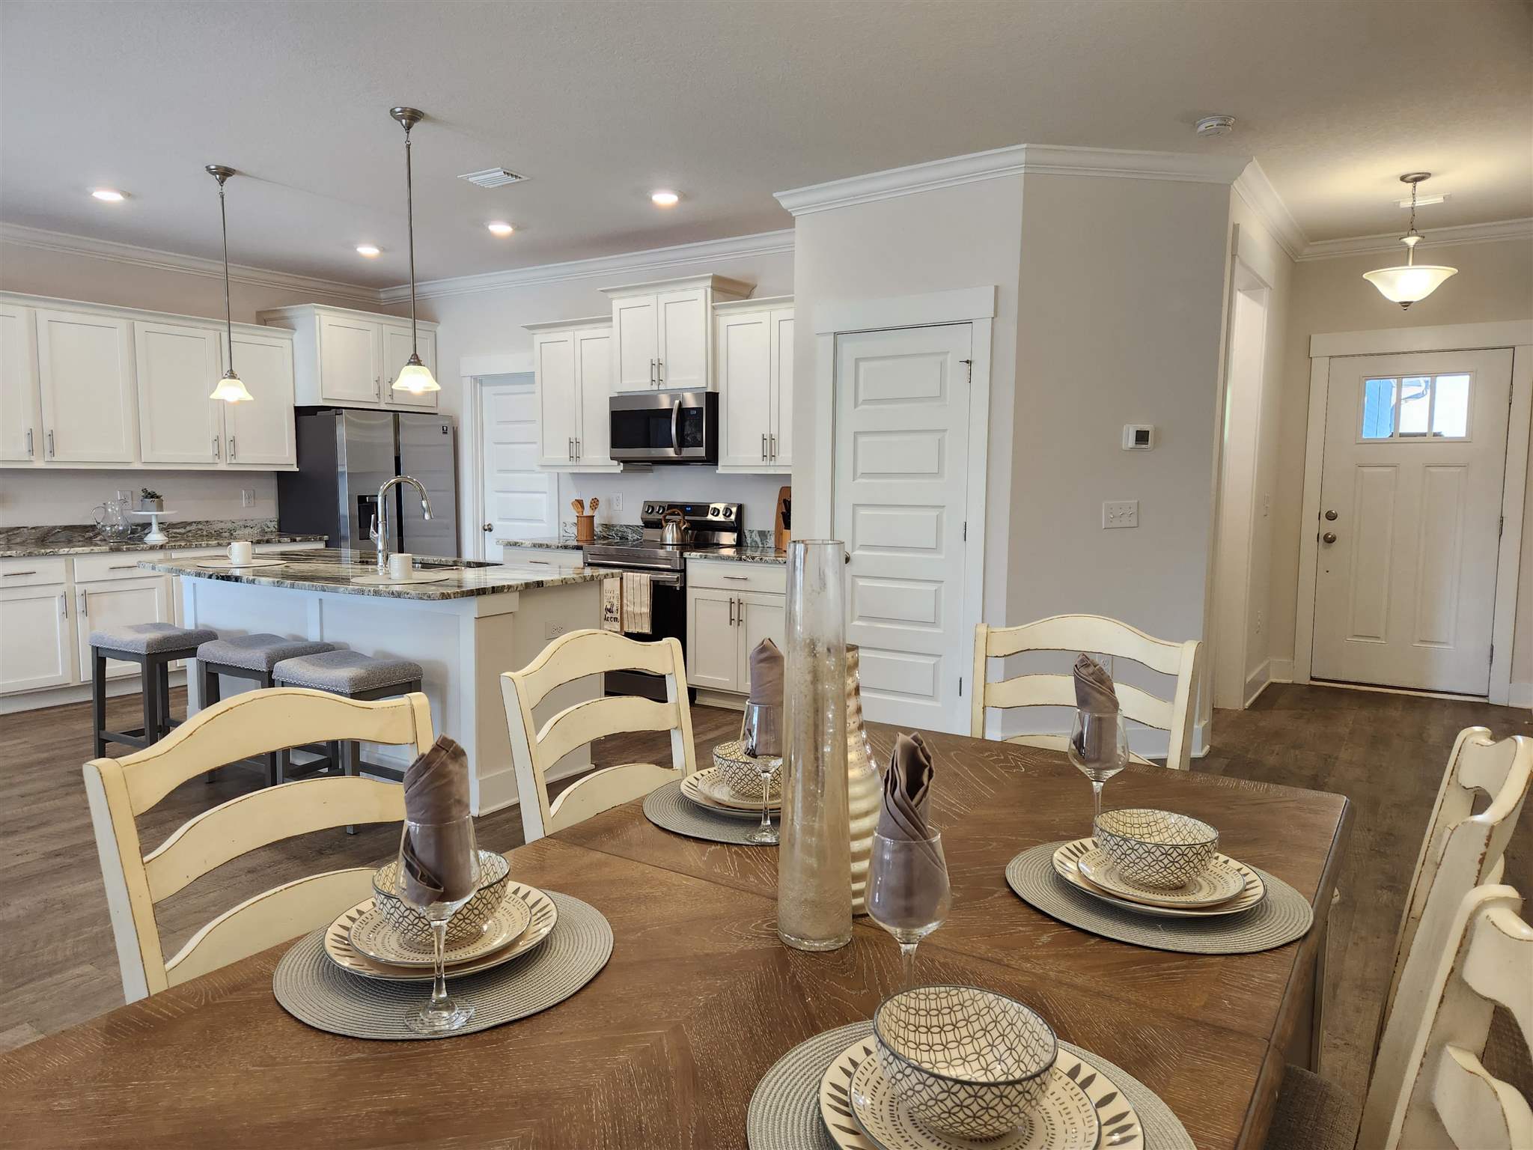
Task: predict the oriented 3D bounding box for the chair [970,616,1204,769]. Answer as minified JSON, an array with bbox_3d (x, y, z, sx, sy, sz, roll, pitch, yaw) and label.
[{"bbox_3d":[0.557,0.625,2.135,0.510,1.020,0.590,4,7,34],"label":"chair"}]

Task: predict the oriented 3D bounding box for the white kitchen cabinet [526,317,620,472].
[{"bbox_3d":[-1.189,-1.169,6.747,0.805,0.970,0.375,4,7,34],"label":"white kitchen cabinet"}]

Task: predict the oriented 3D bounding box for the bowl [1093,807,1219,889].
[{"bbox_3d":[0.517,0.369,1.359,0.152,0.069,0.152,0,6,0],"label":"bowl"}]

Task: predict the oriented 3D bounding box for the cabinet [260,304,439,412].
[{"bbox_3d":[-3.022,-1.546,7.477,0.650,0.685,1.010,4,7,33],"label":"cabinet"}]

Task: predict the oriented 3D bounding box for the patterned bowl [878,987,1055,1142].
[{"bbox_3d":[0.172,0.427,0.888,0.152,0.065,0.152,0,6,0],"label":"patterned bowl"}]

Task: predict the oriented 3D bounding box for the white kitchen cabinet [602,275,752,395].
[{"bbox_3d":[-0.543,-1.420,6.189,0.870,0.635,0.440,4,7,34],"label":"white kitchen cabinet"}]

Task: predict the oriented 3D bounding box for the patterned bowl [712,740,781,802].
[{"bbox_3d":[-0.016,0.331,1.720,0.152,0.069,0.152,0,6,0],"label":"patterned bowl"}]

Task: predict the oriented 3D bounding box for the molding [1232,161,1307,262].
[{"bbox_3d":[2.772,-1.939,5.538,0.085,0.097,2.110,4,7,33],"label":"molding"}]

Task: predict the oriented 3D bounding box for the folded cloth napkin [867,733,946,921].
[{"bbox_3d":[0.137,0.247,0.984,0.068,0.188,0.062,1,6,8],"label":"folded cloth napkin"}]

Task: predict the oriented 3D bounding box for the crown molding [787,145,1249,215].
[{"bbox_3d":[1.049,-1.820,4.640,2.204,0.097,0.504,2,6,15],"label":"crown molding"}]

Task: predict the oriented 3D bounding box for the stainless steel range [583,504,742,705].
[{"bbox_3d":[-0.634,0.141,6.316,0.765,1.170,0.670,4,7,33],"label":"stainless steel range"}]

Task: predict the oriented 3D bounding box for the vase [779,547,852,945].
[{"bbox_3d":[0.060,0.198,1.208,0.090,0.474,0.090,0,6,0],"label":"vase"}]

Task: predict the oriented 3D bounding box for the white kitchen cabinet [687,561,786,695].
[{"bbox_3d":[0.012,0.286,5.883,0.690,0.820,0.615,4,7,34],"label":"white kitchen cabinet"}]

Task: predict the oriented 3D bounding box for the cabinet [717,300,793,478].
[{"bbox_3d":[0.095,-1.082,5.921,0.770,0.980,0.370,4,7,33],"label":"cabinet"}]

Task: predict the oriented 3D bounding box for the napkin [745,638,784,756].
[{"bbox_3d":[0.002,0.187,1.522,0.058,0.180,0.063,4,7,33],"label":"napkin"}]

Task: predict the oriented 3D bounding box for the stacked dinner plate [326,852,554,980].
[{"bbox_3d":[-0.389,0.406,1.237,0.272,0.090,0.272,0,6,0],"label":"stacked dinner plate"}]

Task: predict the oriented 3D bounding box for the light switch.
[{"bbox_3d":[1.629,-0.274,4.671,0.162,0.114,0.014,-1,6,-11],"label":"light switch"}]

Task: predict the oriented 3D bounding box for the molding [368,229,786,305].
[{"bbox_3d":[-1.344,-2.057,6.944,4.080,0.110,0.085,4,7,34],"label":"molding"}]

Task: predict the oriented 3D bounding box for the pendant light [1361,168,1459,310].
[{"bbox_3d":[3.074,-1.576,4.855,0.395,0.619,0.395,4,7,34],"label":"pendant light"}]

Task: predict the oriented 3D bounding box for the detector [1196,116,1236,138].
[{"bbox_3d":[1.809,-1.806,4.111,0.146,0.050,0.146,4,7,34],"label":"detector"}]

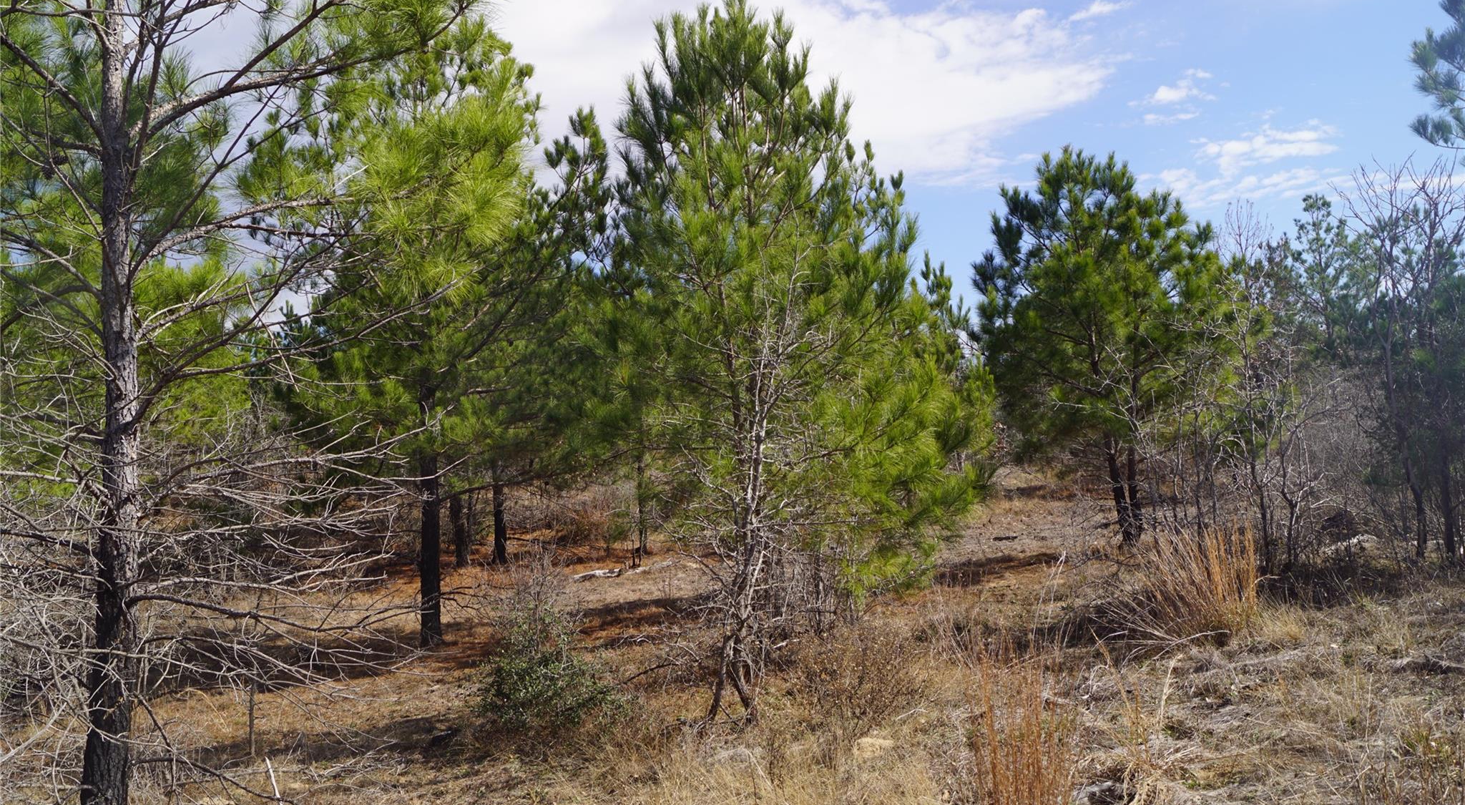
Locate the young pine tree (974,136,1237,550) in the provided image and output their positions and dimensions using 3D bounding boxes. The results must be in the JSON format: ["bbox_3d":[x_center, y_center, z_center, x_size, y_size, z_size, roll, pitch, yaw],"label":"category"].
[{"bbox_3d":[4.119,-0.638,13.600,2.783,4.282,2.700,0,-1,0],"label":"young pine tree"}]

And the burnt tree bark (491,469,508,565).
[{"bbox_3d":[-2.448,1.201,12.800,0.180,1.007,0.160,0,-1,0],"label":"burnt tree bark"}]

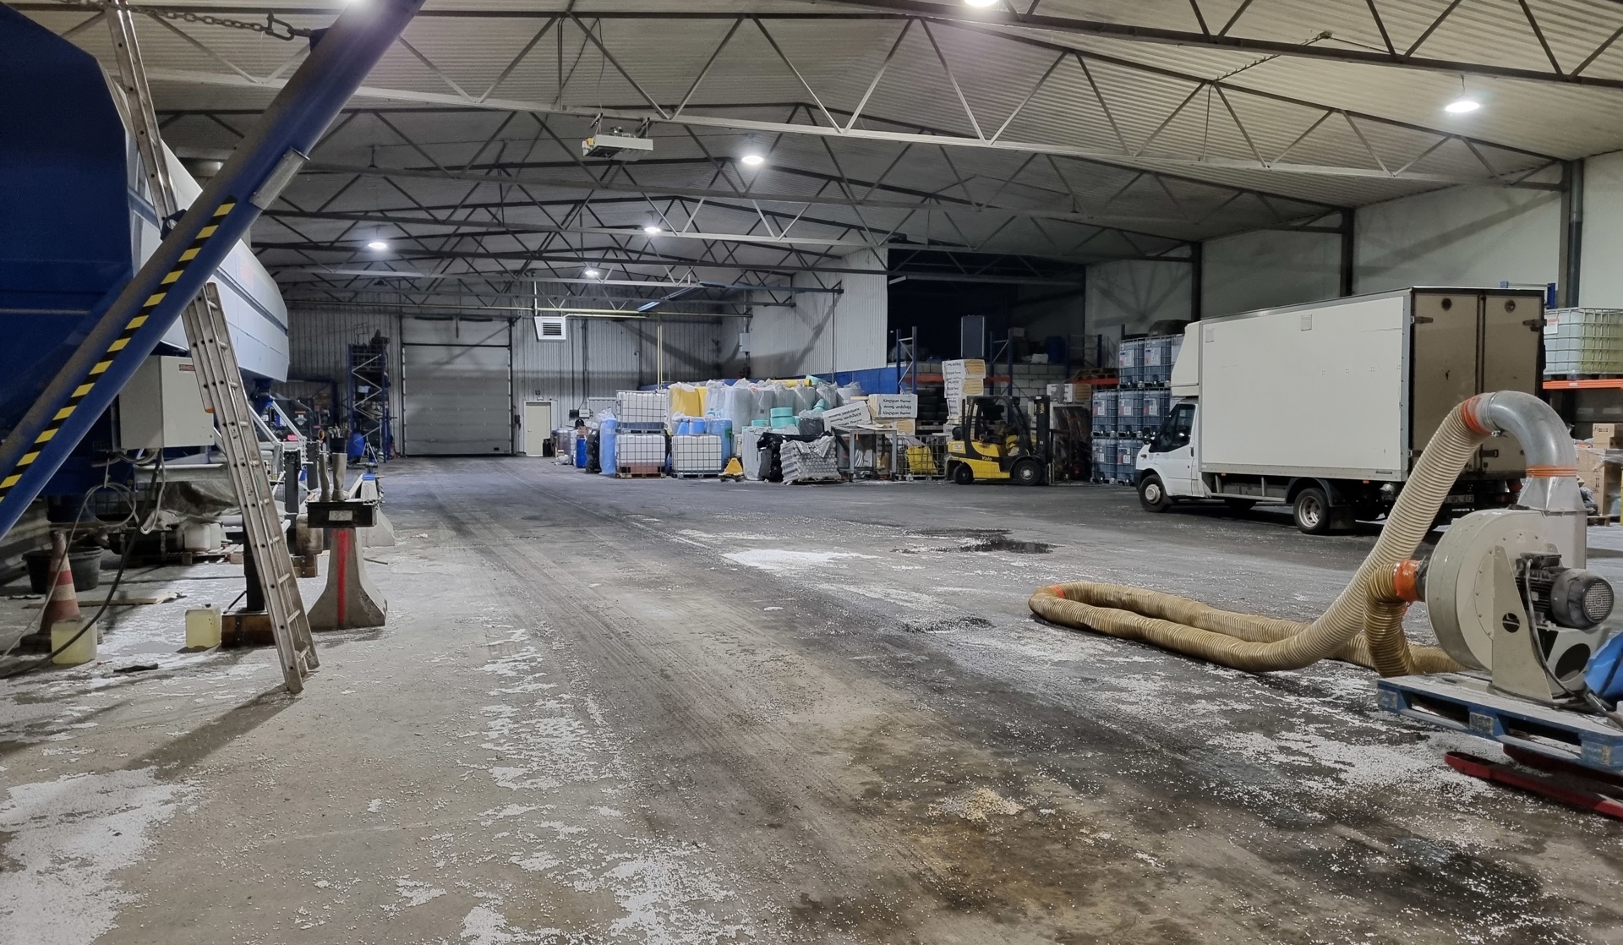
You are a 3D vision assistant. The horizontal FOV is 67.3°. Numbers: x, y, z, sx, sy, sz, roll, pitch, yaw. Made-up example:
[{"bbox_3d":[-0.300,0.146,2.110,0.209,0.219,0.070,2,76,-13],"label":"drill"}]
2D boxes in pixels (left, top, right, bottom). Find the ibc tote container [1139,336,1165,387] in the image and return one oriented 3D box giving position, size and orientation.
[{"bbox_3d":[8.469,-2.561,28.200,1.200,1.160,1.000,-1,3,-19],"label":"ibc tote container"}]

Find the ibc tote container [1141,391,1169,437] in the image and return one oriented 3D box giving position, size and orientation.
[{"bbox_3d":[8.476,-1.411,28.235,1.200,1.160,1.000,-1,3,-19],"label":"ibc tote container"}]

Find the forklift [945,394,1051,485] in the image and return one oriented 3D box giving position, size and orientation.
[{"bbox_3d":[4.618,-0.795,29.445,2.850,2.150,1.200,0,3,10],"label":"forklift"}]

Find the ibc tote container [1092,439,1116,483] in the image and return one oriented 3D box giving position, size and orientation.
[{"bbox_3d":[7.639,-0.322,29.770,1.200,1.160,1.000,-1,3,-20],"label":"ibc tote container"}]

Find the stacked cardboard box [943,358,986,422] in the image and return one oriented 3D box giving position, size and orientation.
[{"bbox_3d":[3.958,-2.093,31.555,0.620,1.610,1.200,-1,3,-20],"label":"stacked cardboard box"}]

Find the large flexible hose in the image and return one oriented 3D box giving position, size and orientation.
[{"bbox_3d":[3.168,0.396,8.602,2.050,1.900,5.350,-1,3,-12],"label":"large flexible hose"}]

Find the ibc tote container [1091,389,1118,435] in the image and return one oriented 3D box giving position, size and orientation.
[{"bbox_3d":[7.784,-1.506,30.221,1.200,1.160,1.000,-1,3,-19],"label":"ibc tote container"}]

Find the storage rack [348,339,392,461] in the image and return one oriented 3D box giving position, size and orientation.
[{"bbox_3d":[-15.478,-2.368,42.425,1.200,4.050,2.400,-1,3,-20],"label":"storage rack"}]

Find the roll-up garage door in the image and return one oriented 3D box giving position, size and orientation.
[{"bbox_3d":[-13.778,-3.314,47.496,4.118,5.421,0.150,-1,3,-19],"label":"roll-up garage door"}]

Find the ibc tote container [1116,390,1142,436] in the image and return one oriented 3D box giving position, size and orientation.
[{"bbox_3d":[8.141,-1.457,29.196,1.200,1.160,1.000,-1,3,-19],"label":"ibc tote container"}]

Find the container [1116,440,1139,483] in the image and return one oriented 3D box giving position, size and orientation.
[{"bbox_3d":[8.009,-0.271,28.760,1.200,1.160,1.000,-1,3,-20],"label":"container"}]

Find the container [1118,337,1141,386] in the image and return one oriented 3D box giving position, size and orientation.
[{"bbox_3d":[8.143,-2.605,29.136,1.200,1.160,1.000,-1,3,-19],"label":"container"}]

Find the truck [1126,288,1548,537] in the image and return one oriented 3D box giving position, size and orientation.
[{"bbox_3d":[7.475,-0.837,18.649,2.120,3.230,6.750,-1,3,-17],"label":"truck"}]

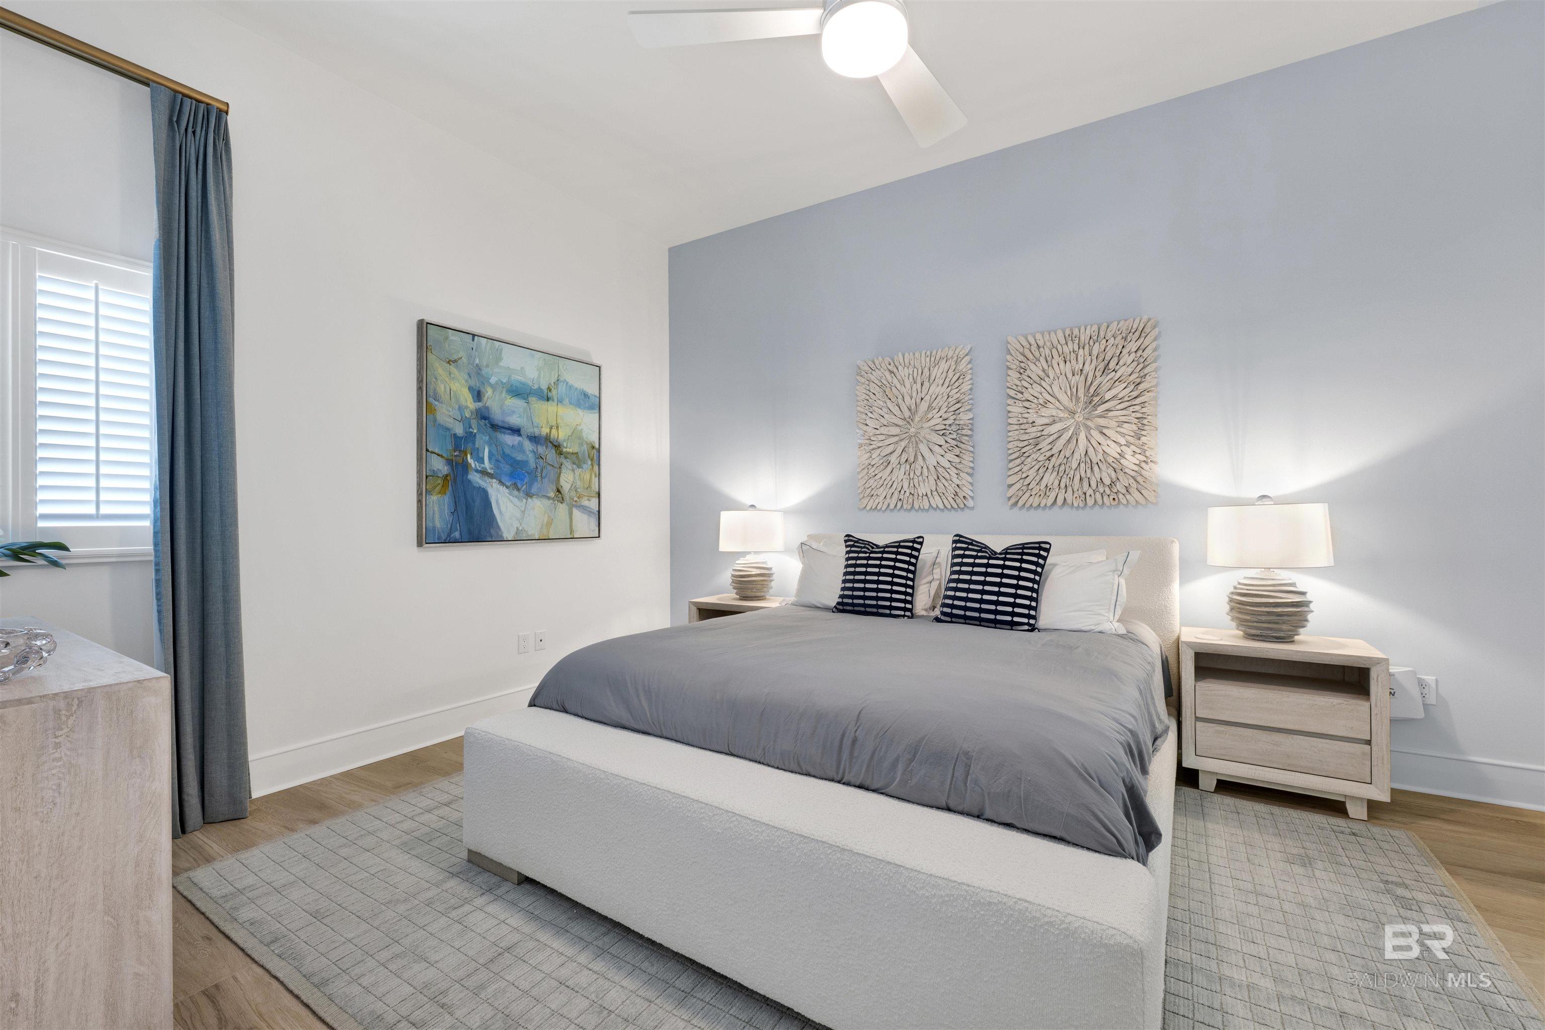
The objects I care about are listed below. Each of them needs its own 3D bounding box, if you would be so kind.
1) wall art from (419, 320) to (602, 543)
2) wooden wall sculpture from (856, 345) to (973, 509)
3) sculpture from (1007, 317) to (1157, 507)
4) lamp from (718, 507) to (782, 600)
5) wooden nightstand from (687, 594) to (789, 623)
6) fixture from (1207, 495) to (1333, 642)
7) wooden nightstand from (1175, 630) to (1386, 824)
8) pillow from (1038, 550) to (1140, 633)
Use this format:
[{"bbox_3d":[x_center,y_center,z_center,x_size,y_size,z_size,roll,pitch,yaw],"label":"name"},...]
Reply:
[{"bbox_3d":[-1.488,-0.419,3.564,0.050,1.163,1.123,0,0,35],"label":"wall art"},{"bbox_3d":[0.855,-0.494,3.617,0.696,0.927,0.060,0,0,30],"label":"wooden wall sculpture"},{"bbox_3d":[1.618,-0.516,3.176,0.700,0.935,0.060,0,0,30],"label":"sculpture"},{"bbox_3d":[-0.132,0.252,3.979,0.440,0.625,0.440,0,0,0],"label":"lamp"},{"bbox_3d":[-0.154,0.883,3.975,0.660,0.637,0.410,0,0,30],"label":"wooden nightstand"},{"bbox_3d":[2.182,0.235,2.643,0.440,0.635,0.440,0,0,30],"label":"fixture"},{"bbox_3d":[2.173,0.871,2.635,0.662,0.637,0.410,0,0,30],"label":"wooden nightstand"},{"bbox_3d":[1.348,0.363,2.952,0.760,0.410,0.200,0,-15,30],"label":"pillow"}]

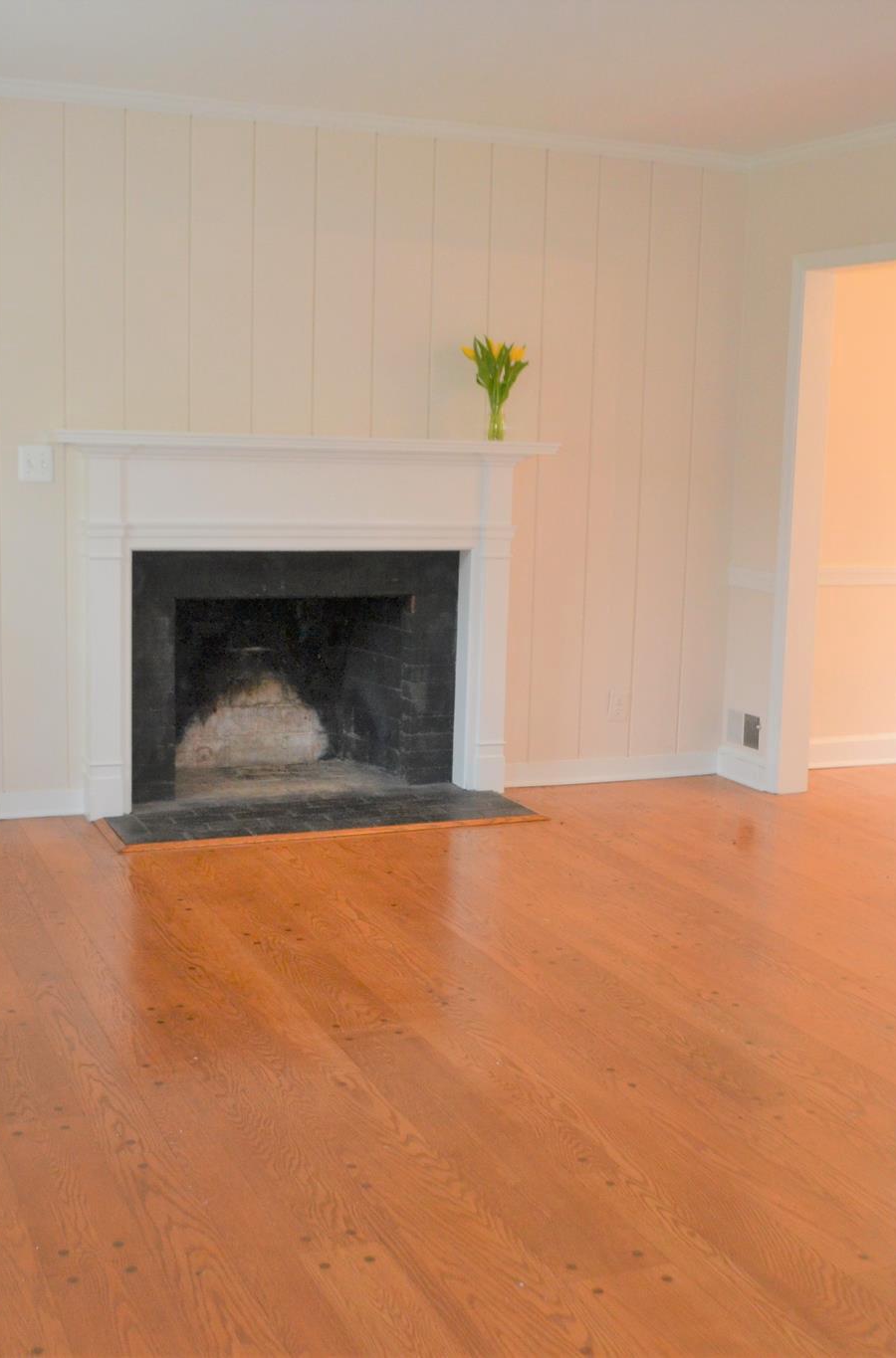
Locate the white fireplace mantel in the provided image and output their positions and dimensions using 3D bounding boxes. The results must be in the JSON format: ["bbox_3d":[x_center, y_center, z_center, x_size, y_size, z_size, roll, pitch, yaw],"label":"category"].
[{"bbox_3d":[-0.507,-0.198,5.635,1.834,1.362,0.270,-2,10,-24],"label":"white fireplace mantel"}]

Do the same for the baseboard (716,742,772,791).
[{"bbox_3d":[1.228,0.370,6.350,0.020,0.120,0.385,-2,10,-24],"label":"baseboard"}]

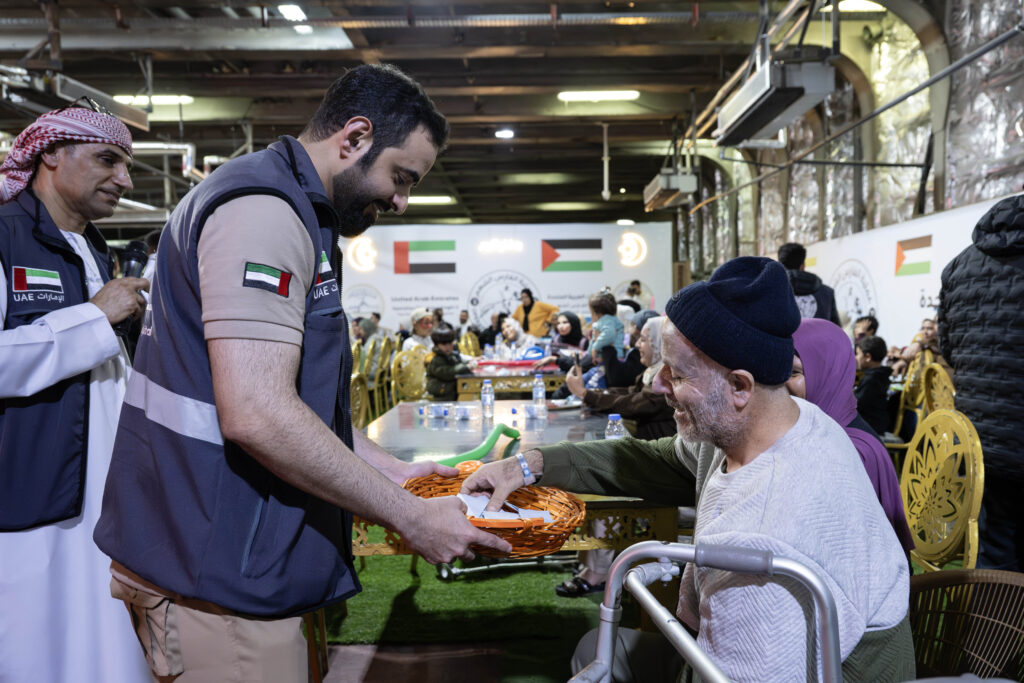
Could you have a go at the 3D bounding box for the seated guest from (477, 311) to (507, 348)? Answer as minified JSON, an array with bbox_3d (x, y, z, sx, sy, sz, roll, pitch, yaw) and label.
[{"bbox_3d":[-0.329,0.295,9.335,0.520,1.350,0.700,1,2,36],"label":"seated guest"}]

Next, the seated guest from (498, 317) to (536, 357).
[{"bbox_3d":[0.096,0.334,7.700,0.520,1.250,0.700,-1,2,6],"label":"seated guest"}]

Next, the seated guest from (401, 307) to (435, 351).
[{"bbox_3d":[-0.892,0.369,7.062,0.700,1.360,0.500,0,2,29],"label":"seated guest"}]

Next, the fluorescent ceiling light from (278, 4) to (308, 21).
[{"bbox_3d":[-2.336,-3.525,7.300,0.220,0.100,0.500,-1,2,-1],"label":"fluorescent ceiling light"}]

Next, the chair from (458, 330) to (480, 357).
[{"bbox_3d":[-0.634,0.378,10.500,0.450,1.000,0.520,-1,2,5],"label":"chair"}]

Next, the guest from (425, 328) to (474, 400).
[{"bbox_3d":[-0.561,0.454,5.850,0.400,1.140,0.380,0,2,22],"label":"guest"}]

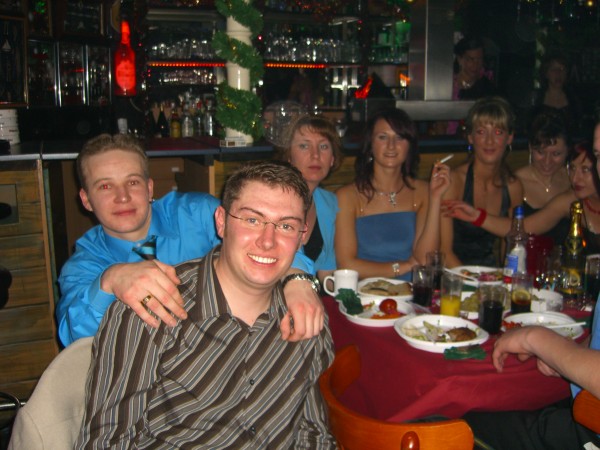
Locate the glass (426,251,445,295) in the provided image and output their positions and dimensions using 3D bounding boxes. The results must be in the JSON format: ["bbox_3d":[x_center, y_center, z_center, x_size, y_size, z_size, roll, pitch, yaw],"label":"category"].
[{"bbox_3d":[0.493,0.171,2.379,0.066,0.135,0.066,0,10,0],"label":"glass"}]

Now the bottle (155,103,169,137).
[{"bbox_3d":[-1.089,-0.830,5.175,0.083,0.290,0.083,0,10,0],"label":"bottle"}]

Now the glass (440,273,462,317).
[{"bbox_3d":[0.486,0.221,2.109,0.067,0.133,0.067,0,10,0],"label":"glass"}]

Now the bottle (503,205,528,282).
[{"bbox_3d":[0.744,0.074,2.259,0.075,0.290,0.075,0,10,0],"label":"bottle"}]

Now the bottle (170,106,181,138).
[{"bbox_3d":[-0.981,-0.812,5.178,0.077,0.255,0.077,0,10,0],"label":"bottle"}]

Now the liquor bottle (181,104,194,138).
[{"bbox_3d":[-0.888,-0.820,5.177,0.082,0.270,0.082,0,10,0],"label":"liquor bottle"}]

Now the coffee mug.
[{"bbox_3d":[0.142,0.197,2.292,0.117,0.090,0.083,0,10,0],"label":"coffee mug"}]

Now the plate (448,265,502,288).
[{"bbox_3d":[0.650,0.180,2.417,0.205,0.026,0.205,0,10,0],"label":"plate"}]

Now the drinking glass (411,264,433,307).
[{"bbox_3d":[0.415,0.200,2.219,0.068,0.133,0.068,0,10,0],"label":"drinking glass"}]

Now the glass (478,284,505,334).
[{"bbox_3d":[0.551,0.236,1.879,0.071,0.135,0.071,0,10,0],"label":"glass"}]

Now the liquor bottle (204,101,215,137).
[{"bbox_3d":[-0.701,-0.827,5.077,0.075,0.280,0.075,0,10,0],"label":"liquor bottle"}]

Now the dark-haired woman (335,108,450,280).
[{"bbox_3d":[0.345,0.267,2.581,0.500,1.360,0.750,0,10,-1],"label":"dark-haired woman"}]

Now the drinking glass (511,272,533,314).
[{"bbox_3d":[0.674,0.208,1.993,0.062,0.118,0.062,0,10,0],"label":"drinking glass"}]

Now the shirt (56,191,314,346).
[{"bbox_3d":[-0.265,0.201,1.596,0.570,0.520,0.480,-3,10,-16],"label":"shirt"}]

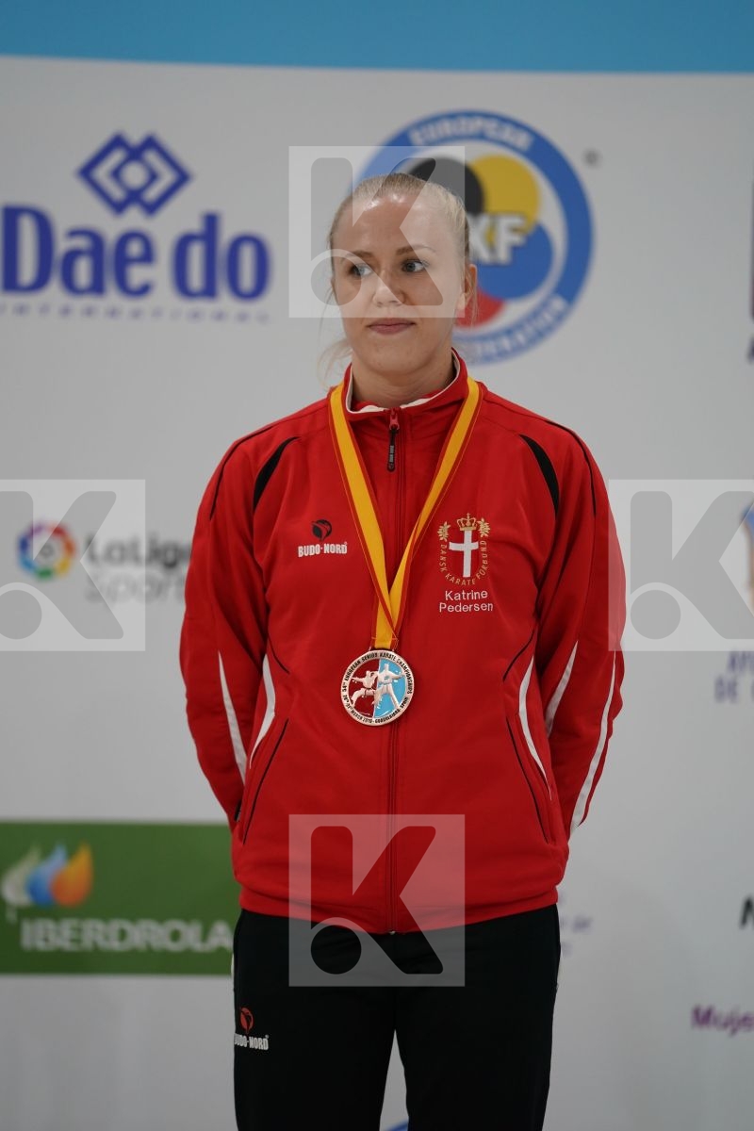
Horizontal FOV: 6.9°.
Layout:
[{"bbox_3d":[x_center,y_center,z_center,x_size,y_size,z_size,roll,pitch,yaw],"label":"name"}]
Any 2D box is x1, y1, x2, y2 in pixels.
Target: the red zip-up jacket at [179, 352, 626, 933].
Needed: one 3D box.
[{"bbox_3d":[0.029,0.089,7.170,0.505,0.660,0.310,1,0,7],"label":"red zip-up jacket"}]

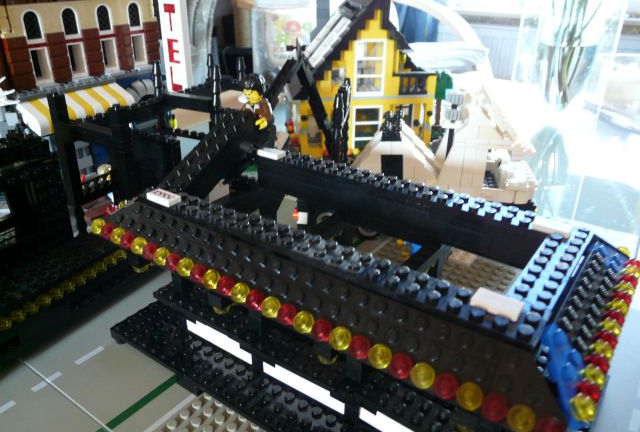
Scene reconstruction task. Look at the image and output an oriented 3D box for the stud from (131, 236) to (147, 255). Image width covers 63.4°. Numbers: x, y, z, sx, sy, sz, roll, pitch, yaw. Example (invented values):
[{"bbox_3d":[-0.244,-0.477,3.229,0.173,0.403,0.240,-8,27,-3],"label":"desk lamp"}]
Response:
[{"bbox_3d":[-0.085,0.014,0.243,0.008,0.008,0.005,18,-11,31],"label":"stud"}]

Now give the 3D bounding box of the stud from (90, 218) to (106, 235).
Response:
[{"bbox_3d":[-0.111,0.006,0.259,0.008,0.008,0.005,18,-11,31],"label":"stud"}]

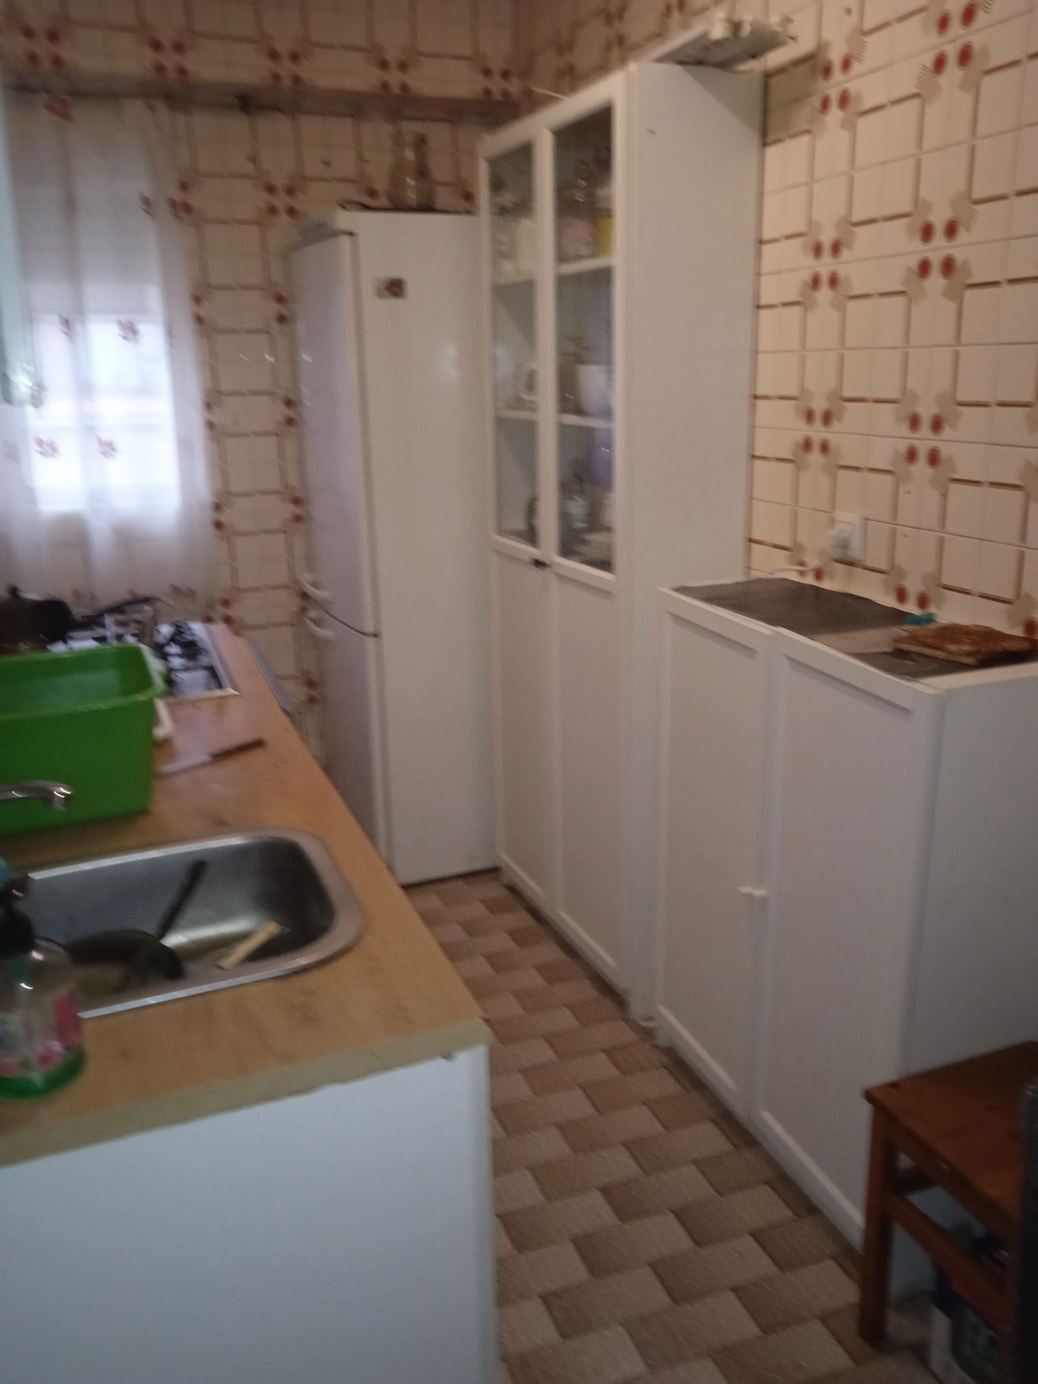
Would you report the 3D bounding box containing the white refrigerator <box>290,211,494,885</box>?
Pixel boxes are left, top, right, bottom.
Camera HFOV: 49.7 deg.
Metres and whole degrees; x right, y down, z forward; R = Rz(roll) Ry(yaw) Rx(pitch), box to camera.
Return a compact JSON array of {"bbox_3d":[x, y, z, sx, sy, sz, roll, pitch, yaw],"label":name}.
[{"bbox_3d":[-0.271,-0.408,3.385,0.605,1.853,0.610,-9,18,-22],"label":"white refrigerator"}]

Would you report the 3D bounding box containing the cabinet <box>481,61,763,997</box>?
[{"bbox_3d":[0.209,-0.310,2.739,0.300,2.020,0.770,-9,18,-22],"label":"cabinet"}]

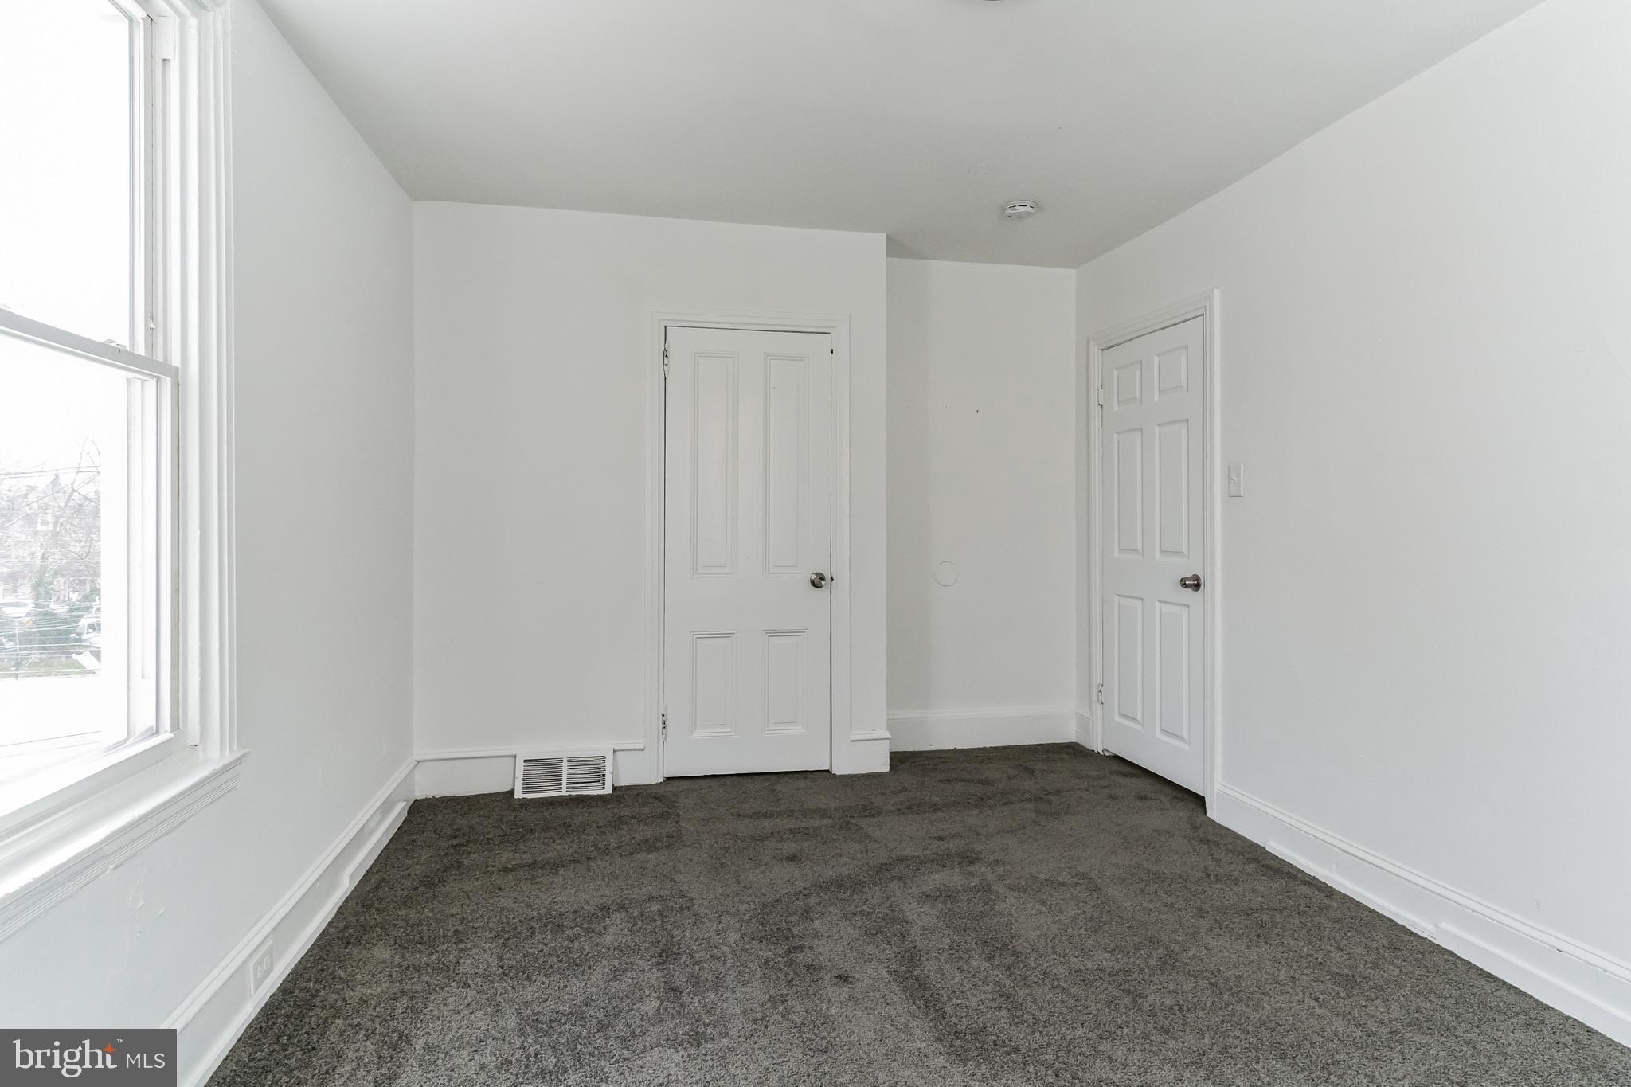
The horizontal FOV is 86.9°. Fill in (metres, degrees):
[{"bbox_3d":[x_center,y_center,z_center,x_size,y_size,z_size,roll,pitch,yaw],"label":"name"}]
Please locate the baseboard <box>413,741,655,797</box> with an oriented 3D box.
[{"bbox_3d":[-1.227,0.988,3.784,1.010,0.214,0.033,0,1,-12],"label":"baseboard"}]

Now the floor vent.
[{"bbox_3d":[-1.097,1.002,3.762,0.409,0.190,0.065,0,1,-12],"label":"floor vent"}]

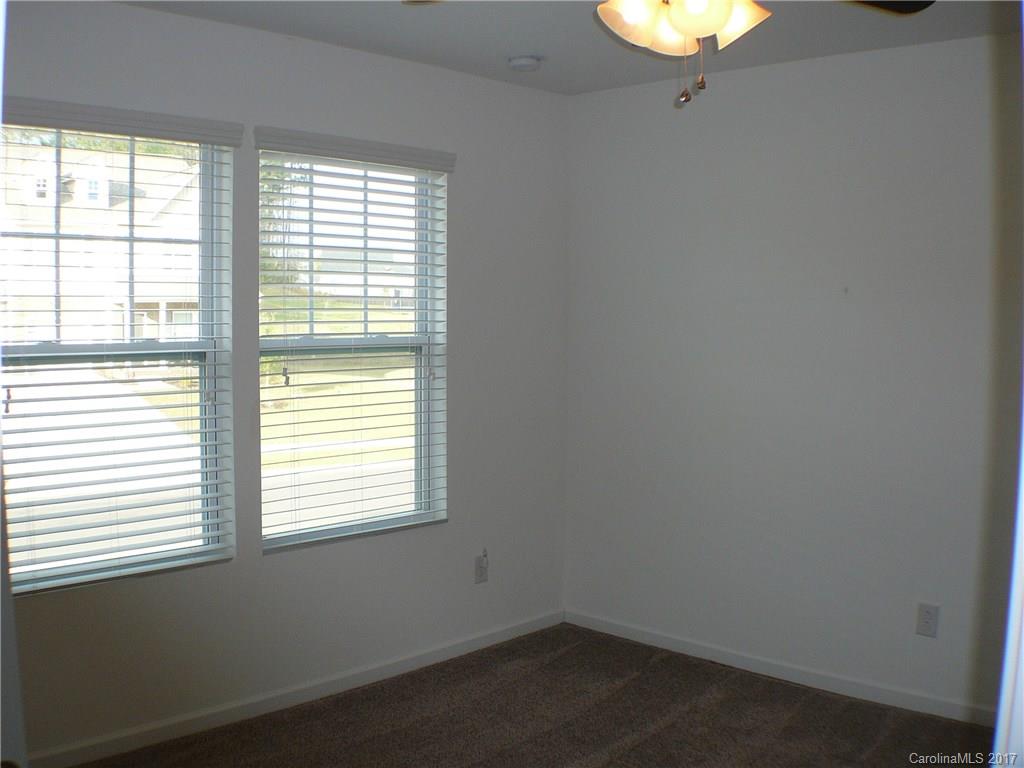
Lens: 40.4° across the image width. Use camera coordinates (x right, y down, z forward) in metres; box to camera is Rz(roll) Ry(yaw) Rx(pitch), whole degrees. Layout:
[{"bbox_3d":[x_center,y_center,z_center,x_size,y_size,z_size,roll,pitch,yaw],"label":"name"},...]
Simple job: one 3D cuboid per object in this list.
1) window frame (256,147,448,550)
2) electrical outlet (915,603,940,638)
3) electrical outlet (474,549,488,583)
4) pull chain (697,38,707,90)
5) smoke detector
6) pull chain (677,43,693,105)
[{"bbox_3d":[-0.610,-0.135,5.275,0.110,1.420,0.950,4,4,41],"label":"window frame"},{"bbox_3d":[1.486,0.847,4.973,0.074,0.117,0.011,4,4,44],"label":"electrical outlet"},{"bbox_3d":[-0.124,0.775,5.817,0.012,0.117,0.074,4,4,41],"label":"electrical outlet"},{"bbox_3d":[0.420,-0.708,3.080,0.020,0.115,0.020,1,3,0],"label":"pull chain"},{"bbox_3d":[0.048,-1.214,5.285,0.132,0.043,0.132,1,3,0],"label":"smoke detector"},{"bbox_3d":[0.386,-0.689,3.080,0.025,0.135,0.025,1,3,0],"label":"pull chain"}]

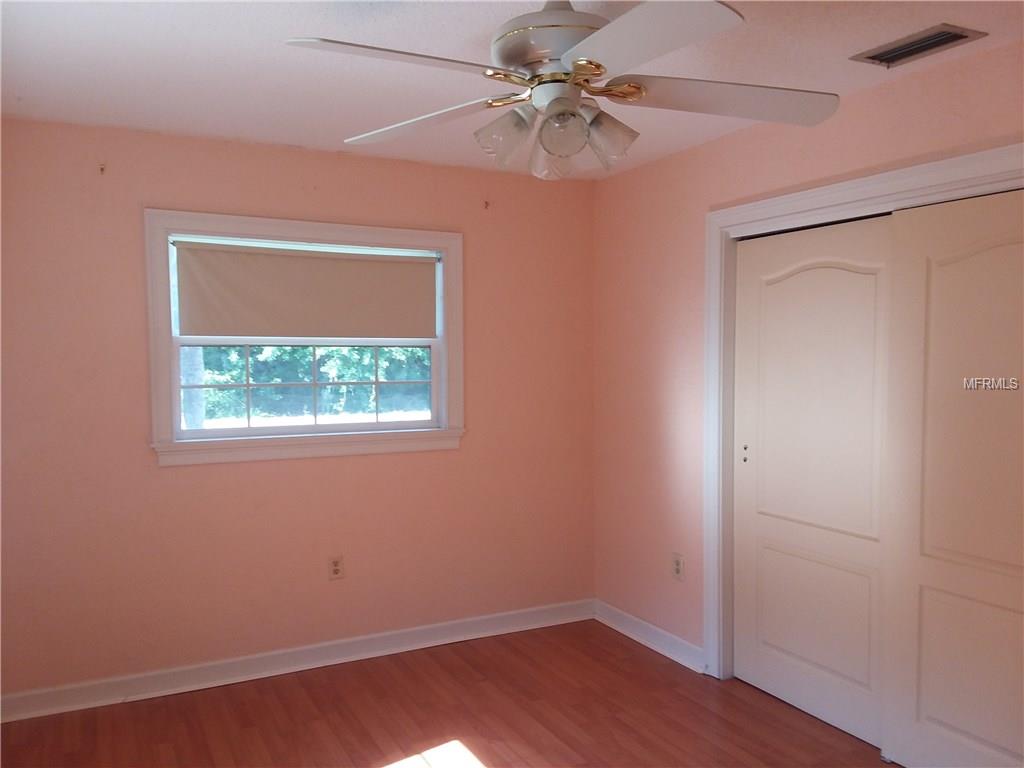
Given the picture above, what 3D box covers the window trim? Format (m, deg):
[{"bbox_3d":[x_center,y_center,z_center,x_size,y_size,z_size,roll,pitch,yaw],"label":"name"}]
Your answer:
[{"bbox_3d":[-0.897,-0.203,3.729,1.462,1.088,0.120,-1,3,-27],"label":"window trim"}]

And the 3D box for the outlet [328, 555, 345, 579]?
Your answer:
[{"bbox_3d":[-0.830,0.875,3.784,0.071,0.115,0.012,-1,3,-27],"label":"outlet"}]

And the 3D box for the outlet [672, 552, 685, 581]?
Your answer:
[{"bbox_3d":[0.786,0.872,3.786,0.012,0.115,0.071,-1,3,-27],"label":"outlet"}]

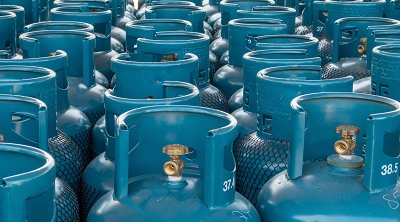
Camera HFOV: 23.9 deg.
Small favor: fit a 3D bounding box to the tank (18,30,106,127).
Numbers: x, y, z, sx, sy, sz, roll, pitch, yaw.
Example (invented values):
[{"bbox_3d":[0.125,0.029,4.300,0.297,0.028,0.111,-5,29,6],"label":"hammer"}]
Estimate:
[{"bbox_3d":[-0.469,0.361,3.255,0.370,1.250,0.370,0,13,0],"label":"tank"}]

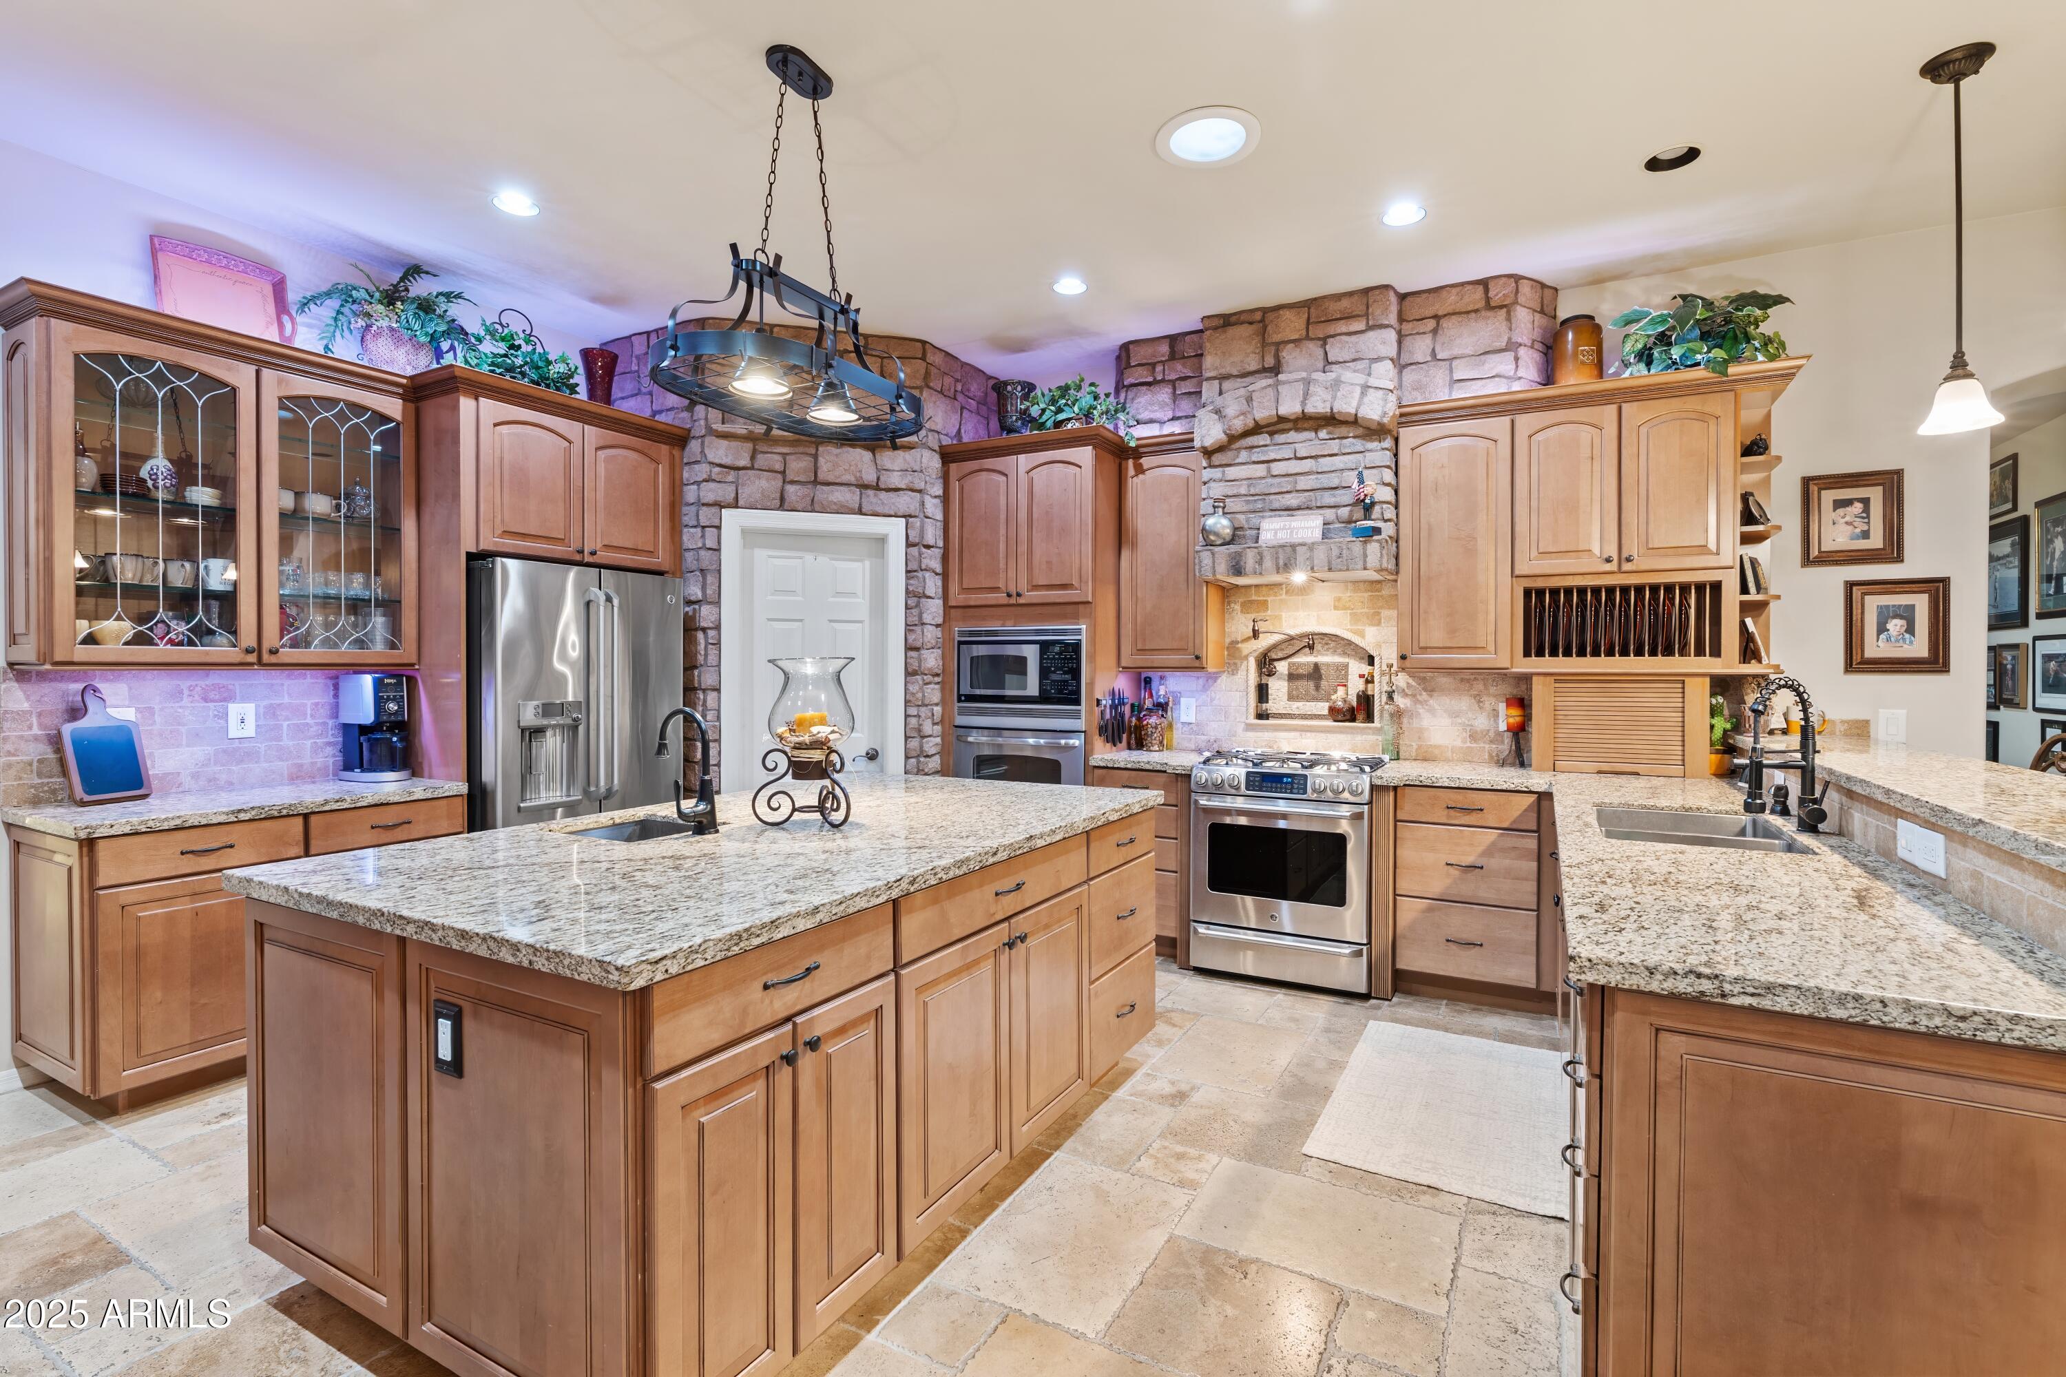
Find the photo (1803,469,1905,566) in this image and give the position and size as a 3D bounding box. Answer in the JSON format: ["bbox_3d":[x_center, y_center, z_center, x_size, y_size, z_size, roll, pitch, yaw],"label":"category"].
[{"bbox_3d":[3.096,-0.637,3.688,0.297,0.338,0.030,1,1,29],"label":"photo"}]

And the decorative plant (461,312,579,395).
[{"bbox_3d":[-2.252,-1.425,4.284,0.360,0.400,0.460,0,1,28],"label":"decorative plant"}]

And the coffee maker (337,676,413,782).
[{"bbox_3d":[-2.473,0.147,3.679,0.240,0.400,0.200,1,1,21],"label":"coffee maker"}]

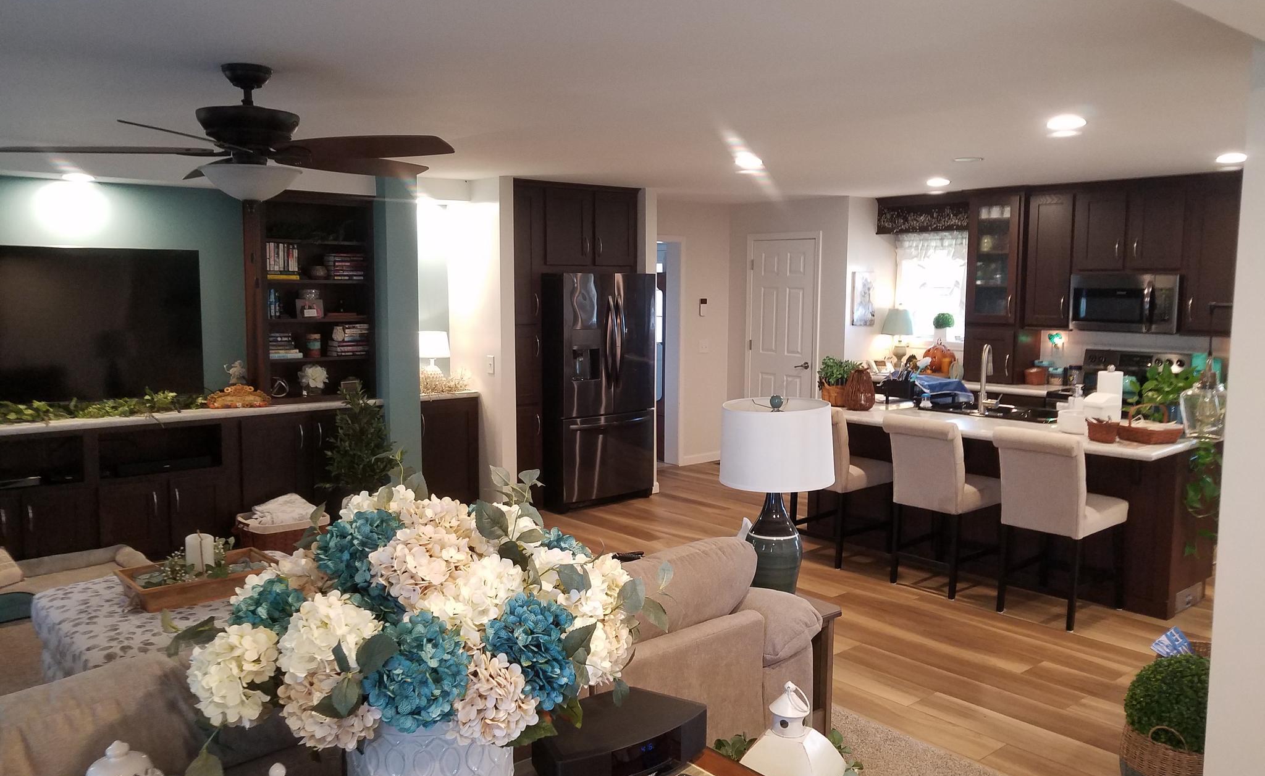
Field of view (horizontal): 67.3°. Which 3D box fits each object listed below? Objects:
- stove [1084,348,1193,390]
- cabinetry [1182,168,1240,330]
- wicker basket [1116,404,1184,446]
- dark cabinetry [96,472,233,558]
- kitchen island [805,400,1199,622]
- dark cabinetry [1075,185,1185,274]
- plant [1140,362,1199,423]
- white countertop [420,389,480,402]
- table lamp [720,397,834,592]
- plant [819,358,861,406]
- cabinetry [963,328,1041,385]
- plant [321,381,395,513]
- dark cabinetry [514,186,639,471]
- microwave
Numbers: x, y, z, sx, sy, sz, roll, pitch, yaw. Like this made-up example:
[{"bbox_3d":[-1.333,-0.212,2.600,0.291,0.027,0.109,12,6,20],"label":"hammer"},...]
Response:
[{"bbox_3d":[3.507,0.370,6.909,0.680,1.210,0.765,-5,8,-41],"label":"stove"},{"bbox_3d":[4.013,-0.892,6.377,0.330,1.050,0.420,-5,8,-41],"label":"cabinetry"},{"bbox_3d":[2.743,0.182,5.065,0.230,0.192,0.310,-2,6,-19],"label":"wicker basket"},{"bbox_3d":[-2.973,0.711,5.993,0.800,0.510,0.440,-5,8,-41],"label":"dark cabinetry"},{"bbox_3d":[2.084,0.634,5.776,1.080,0.905,2.370,-5,8,-41],"label":"kitchen island"},{"bbox_3d":[3.657,-1.139,6.871,0.330,0.614,0.755,-5,8,-41],"label":"dark cabinetry"},{"bbox_3d":[2.931,0.049,5.217,0.340,0.385,0.330,-5,8,-41],"label":"plant"},{"bbox_3d":[-1.425,0.042,6.814,0.510,0.040,0.390,-6,9,-42],"label":"white countertop"},{"bbox_3d":[0.506,0.393,3.341,0.400,0.725,0.400,0,6,0],"label":"table lamp"},{"bbox_3d":[1.342,-0.048,6.167,0.280,0.310,0.290,-6,9,-42],"label":"plant"},{"bbox_3d":[2.961,-0.277,7.618,0.450,0.440,0.415,-6,9,-42],"label":"cabinetry"},{"bbox_3d":[-1.739,0.498,6.048,0.480,1.080,0.480,-6,9,-42],"label":"plant"},{"bbox_3d":[-0.626,-0.336,7.427,1.280,2.416,0.610,-6,9,-42],"label":"dark cabinetry"},{"bbox_3d":[3.629,-0.616,6.886,0.420,0.413,0.729,-5,8,-41],"label":"microwave"}]

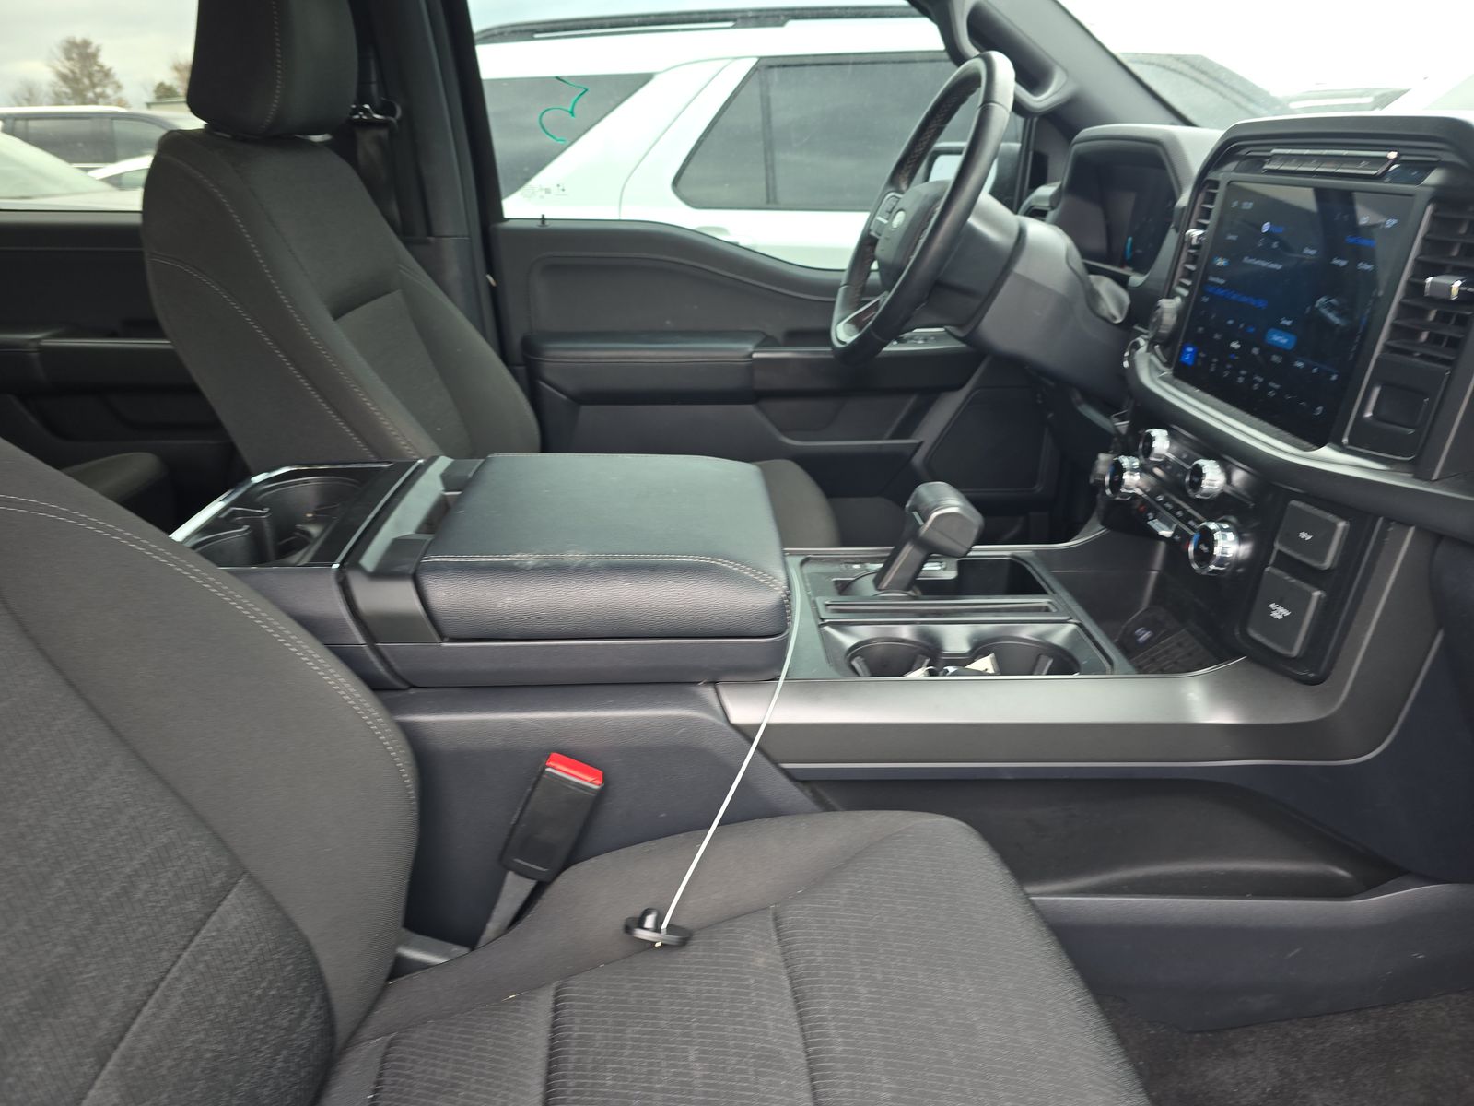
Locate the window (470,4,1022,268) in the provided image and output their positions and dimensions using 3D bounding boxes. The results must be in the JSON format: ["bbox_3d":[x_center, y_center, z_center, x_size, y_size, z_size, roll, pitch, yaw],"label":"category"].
[{"bbox_3d":[0.053,-0.698,1.544,0.910,0.490,0.060,0,35,-2],"label":"window"}]

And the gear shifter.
[{"bbox_3d":[0.170,-0.018,0.961,0.125,0.112,0.075,0,23,-2],"label":"gear shifter"}]

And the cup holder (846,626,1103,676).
[{"bbox_3d":[0.196,0.119,0.862,0.205,0.075,0.105,0,23,-2],"label":"cup holder"}]

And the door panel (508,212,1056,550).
[{"bbox_3d":[0.103,-0.263,1.683,0.970,0.600,0.140,0,23,-2],"label":"door panel"}]

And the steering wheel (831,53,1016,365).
[{"bbox_3d":[0.237,-0.399,1.192,0.090,0.387,0.387,23,20,-11],"label":"steering wheel"}]

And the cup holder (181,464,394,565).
[{"bbox_3d":[-0.389,-0.005,0.869,0.150,0.080,0.250,0,23,-2],"label":"cup holder"}]

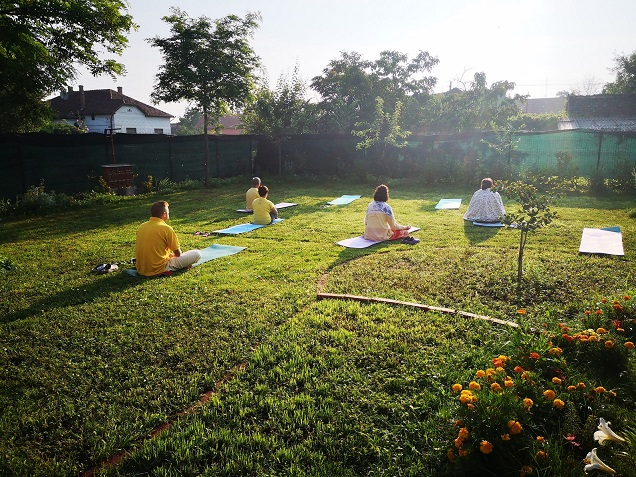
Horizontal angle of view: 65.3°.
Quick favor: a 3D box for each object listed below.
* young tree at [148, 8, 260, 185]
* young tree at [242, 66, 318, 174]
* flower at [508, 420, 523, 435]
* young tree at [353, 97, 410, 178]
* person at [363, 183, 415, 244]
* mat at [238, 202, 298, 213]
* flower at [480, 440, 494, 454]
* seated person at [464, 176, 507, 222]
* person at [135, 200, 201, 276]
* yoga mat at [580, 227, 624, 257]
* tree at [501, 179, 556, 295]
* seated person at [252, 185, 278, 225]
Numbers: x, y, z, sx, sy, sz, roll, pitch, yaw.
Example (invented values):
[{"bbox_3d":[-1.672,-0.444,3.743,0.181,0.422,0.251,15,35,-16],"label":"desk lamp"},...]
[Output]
[{"bbox_3d":[-3.989,-4.831,17.407,3.589,5.980,3.589,0,12,0],"label":"young tree"},{"bbox_3d":[-1.618,-4.948,21.168,2.970,4.500,2.970,0,12,0],"label":"young tree"},{"bbox_3d":[0.896,0.857,2.250,0.060,0.050,0.060,-1,12,0],"label":"flower"},{"bbox_3d":[2.390,-3.748,18.626,1.997,3.020,1.997,0,12,0],"label":"young tree"},{"bbox_3d":[1.108,-0.396,7.850,0.720,0.870,0.680,6,14,31],"label":"person"},{"bbox_3d":[-1.228,-0.772,12.407,0.582,0.015,1.680,8,15,38],"label":"mat"},{"bbox_3d":[0.722,0.893,2.120,0.058,0.050,0.058,-1,12,0],"label":"flower"},{"bbox_3d":[3.379,-0.805,10.036,0.800,0.840,0.660,4,13,20],"label":"seated person"},{"bbox_3d":[-1.934,-0.025,6.250,0.740,0.920,0.720,5,13,28],"label":"person"},{"bbox_3d":[4.286,0.030,7.500,0.600,0.020,1.800,6,13,29],"label":"yoga mat"},{"bbox_3d":[2.286,-0.027,5.400,0.550,1.210,0.520,-1,12,0],"label":"tree"},{"bbox_3d":[-1.069,-0.709,10.200,0.650,0.820,0.650,4,13,23],"label":"seated person"}]

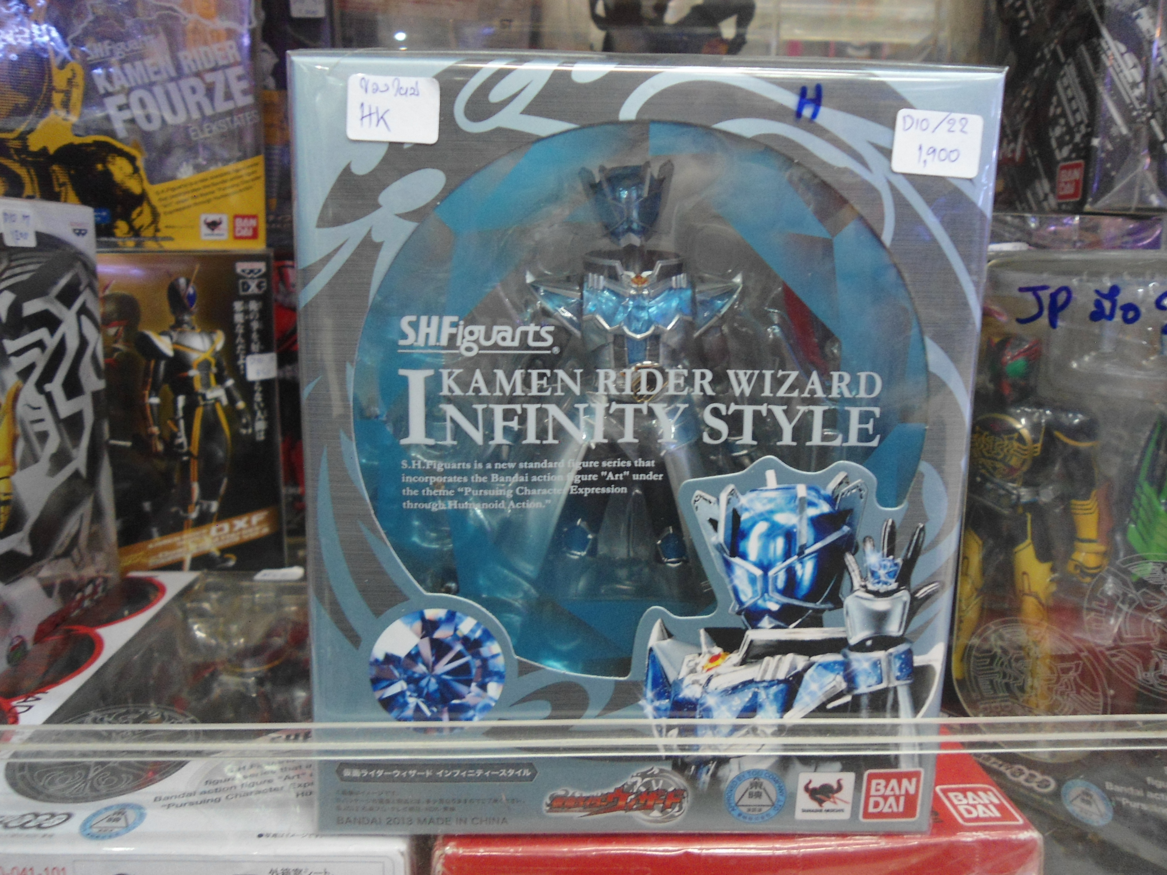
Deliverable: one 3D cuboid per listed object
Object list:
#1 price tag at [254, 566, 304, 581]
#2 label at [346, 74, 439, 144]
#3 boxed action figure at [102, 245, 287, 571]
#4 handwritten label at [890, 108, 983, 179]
[{"bbox_3d":[-0.154,0.068,0.447,0.022,0.001,0.016,-1,10,-5],"label":"price tag"},{"bbox_3d":[-0.044,-0.077,0.205,0.021,0.015,0.001,2,9,-1],"label":"label"},{"bbox_3d":[-0.236,-0.007,0.517,0.118,0.197,0.080,-2,10,-13],"label":"boxed action figure"},{"bbox_3d":[0.084,-0.070,0.209,0.021,0.015,0.001,4,9,-2],"label":"handwritten label"}]

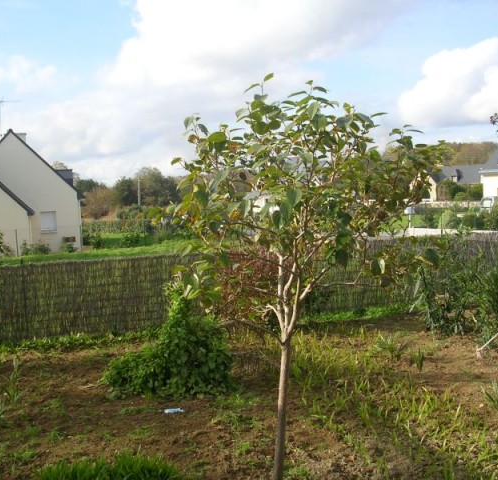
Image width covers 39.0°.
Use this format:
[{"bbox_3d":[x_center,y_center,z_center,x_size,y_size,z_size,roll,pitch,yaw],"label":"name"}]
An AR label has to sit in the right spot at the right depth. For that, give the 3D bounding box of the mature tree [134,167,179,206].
[{"bbox_3d":[-15.799,-8.967,120.000,7.800,7.300,7.200,-2,3,-7],"label":"mature tree"}]

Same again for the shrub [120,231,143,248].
[{"bbox_3d":[-7.358,-0.031,44.000,1.500,1.150,1.300,-2,3,-9],"label":"shrub"}]

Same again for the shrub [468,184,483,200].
[{"bbox_3d":[29.014,-6.021,90.000,2.200,2.300,2.000,0,4,18],"label":"shrub"}]

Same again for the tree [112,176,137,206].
[{"bbox_3d":[-21.264,-8.113,120.000,4.500,5.600,4.400,-2,3,-10],"label":"tree"}]

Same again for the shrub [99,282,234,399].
[{"bbox_3d":[-1.137,1.374,9.800,1.700,1.400,1.350,-2,3,-7],"label":"shrub"}]

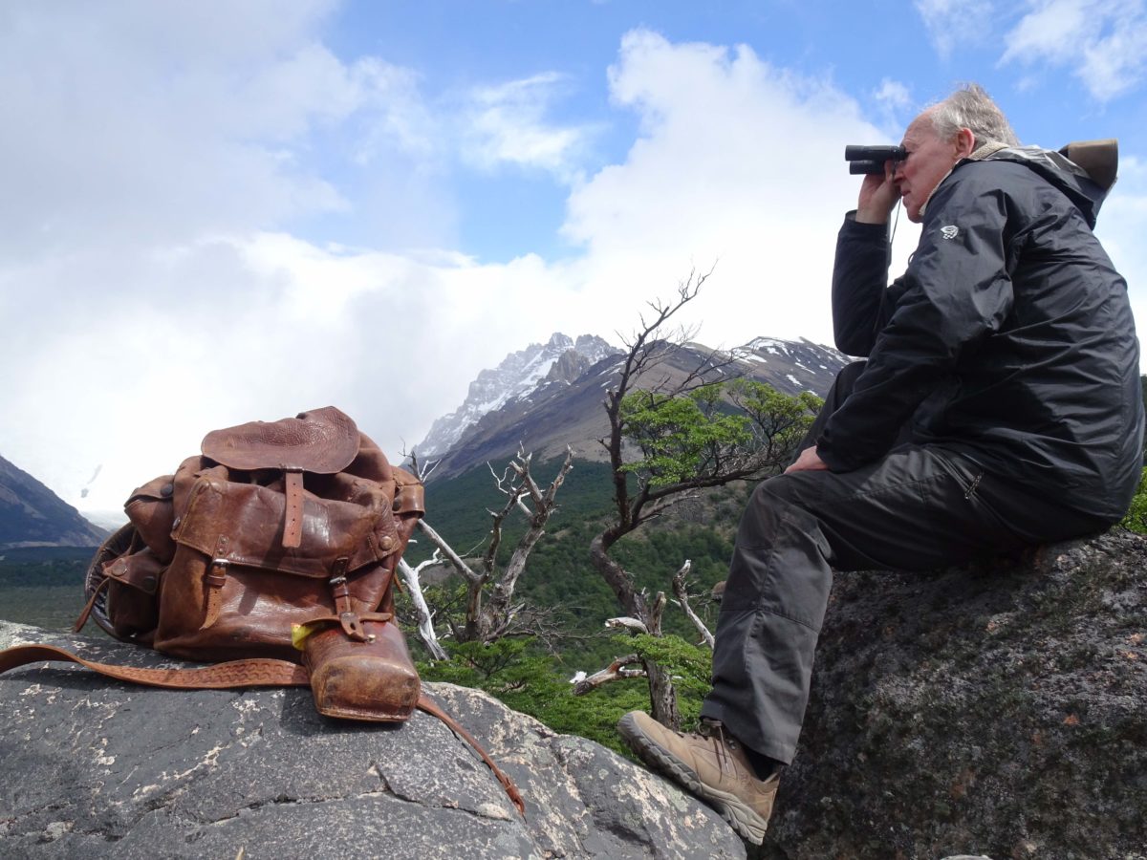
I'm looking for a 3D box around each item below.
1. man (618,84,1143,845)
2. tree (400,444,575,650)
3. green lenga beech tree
[{"bbox_3d":[0.555,0.040,1.810,0.820,1.280,0.600,-2,-6,20],"label":"man"},{"bbox_3d":[-0.550,0.789,6.600,1.155,1.400,0.900,0,-5,0],"label":"tree"},{"bbox_3d":[0.779,0.497,6.000,1.440,2.864,1.300,0,-5,0],"label":"green lenga beech tree"}]

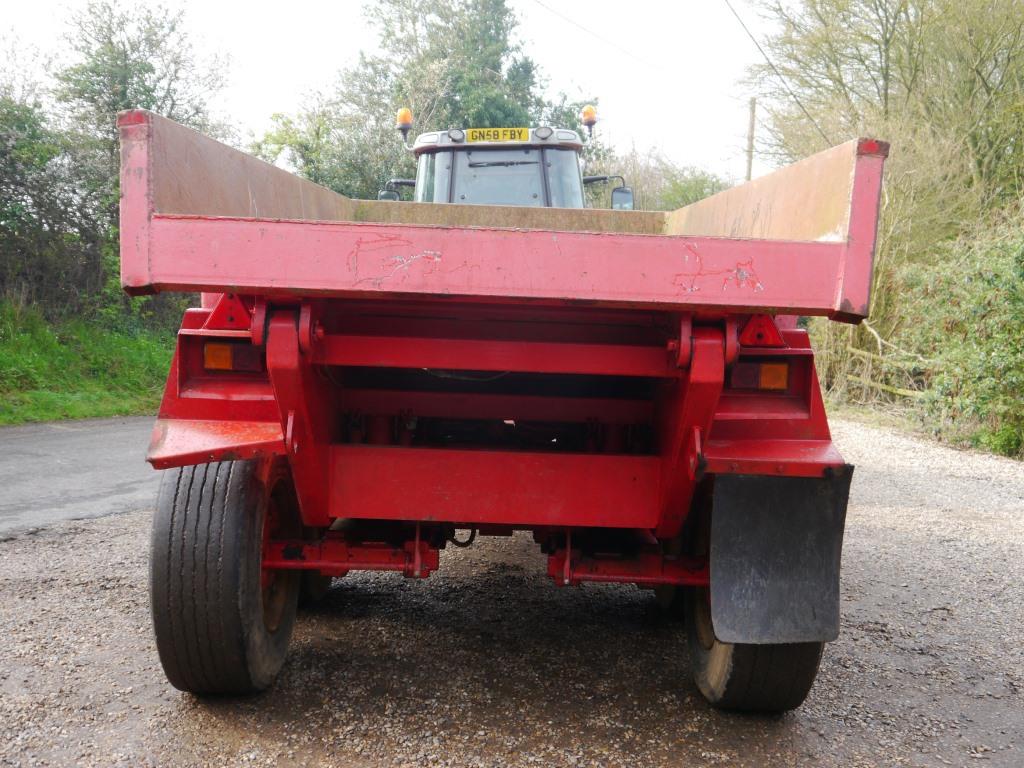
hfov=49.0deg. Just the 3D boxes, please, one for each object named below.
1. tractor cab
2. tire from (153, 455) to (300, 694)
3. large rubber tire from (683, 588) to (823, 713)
[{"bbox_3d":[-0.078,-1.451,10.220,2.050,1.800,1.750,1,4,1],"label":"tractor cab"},{"bbox_3d":[-1.085,0.653,4.400,0.385,1.060,1.060,2,4,0],"label":"tire"},{"bbox_3d":[0.933,0.734,4.398,0.385,1.060,1.060,2,4,0],"label":"large rubber tire"}]

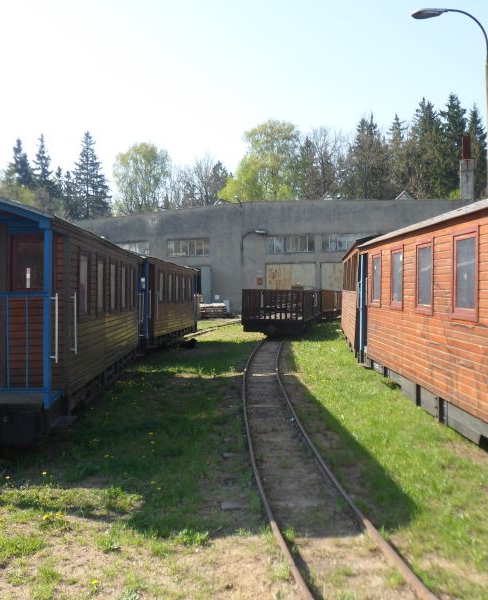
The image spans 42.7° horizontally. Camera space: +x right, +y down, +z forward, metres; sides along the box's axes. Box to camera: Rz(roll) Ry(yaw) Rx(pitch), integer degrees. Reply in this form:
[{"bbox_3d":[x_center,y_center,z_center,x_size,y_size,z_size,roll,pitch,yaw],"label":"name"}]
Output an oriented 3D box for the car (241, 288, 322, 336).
[{"bbox_3d":[1.660,0.439,23.810,2.030,1.700,7.100,0,1,11],"label":"car"}]

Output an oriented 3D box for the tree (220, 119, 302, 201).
[{"bbox_3d":[2.168,-9.238,65.860,8.200,19.704,8.200,0,1,0],"label":"tree"}]

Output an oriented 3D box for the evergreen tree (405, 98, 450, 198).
[{"bbox_3d":[21.058,-11.366,71.827,5.600,23.766,5.600,0,1,0],"label":"evergreen tree"}]

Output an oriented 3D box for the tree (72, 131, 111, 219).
[{"bbox_3d":[-19.188,-10.320,77.845,5.200,21.483,5.200,0,1,0],"label":"tree"}]

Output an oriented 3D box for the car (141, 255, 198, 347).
[{"bbox_3d":[-2.990,0.050,18.600,2.140,2.740,7.900,0,1,4],"label":"car"}]

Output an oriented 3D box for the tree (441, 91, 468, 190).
[{"bbox_3d":[23.951,-11.481,70.825,4.600,24.028,4.600,0,1,0],"label":"tree"}]

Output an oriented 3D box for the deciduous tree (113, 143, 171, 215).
[{"bbox_3d":[-11.498,-8.559,69.872,6.600,18.216,6.600,0,1,0],"label":"deciduous tree"}]

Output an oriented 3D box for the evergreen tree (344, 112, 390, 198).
[{"bbox_3d":[14.798,-11.069,75.832,5.600,23.045,5.600,0,1,0],"label":"evergreen tree"}]

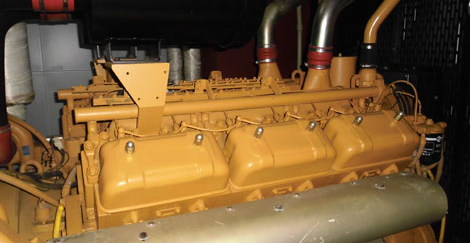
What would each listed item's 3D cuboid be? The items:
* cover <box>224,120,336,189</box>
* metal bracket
[{"bbox_3d":[0.131,0.066,1.012,0.330,0.126,0.152,-6,49,-22],"label":"cover"},{"bbox_3d":[-0.256,-0.049,0.993,0.154,0.228,0.091,-6,12,-22],"label":"metal bracket"}]

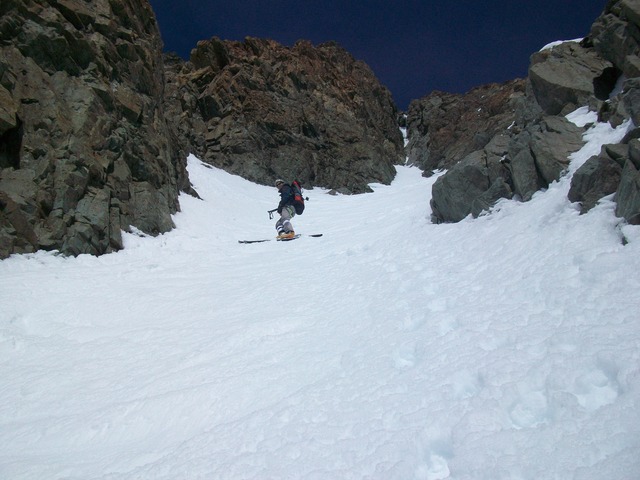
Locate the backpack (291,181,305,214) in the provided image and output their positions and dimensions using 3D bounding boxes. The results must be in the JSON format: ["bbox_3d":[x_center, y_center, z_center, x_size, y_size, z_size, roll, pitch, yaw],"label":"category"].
[{"bbox_3d":[-0.495,-0.935,13.020,0.270,0.660,0.330,-2,-19,-27],"label":"backpack"}]

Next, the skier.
[{"bbox_3d":[-0.747,-0.660,12.800,0.580,1.360,0.580,10,-24,-23],"label":"skier"}]

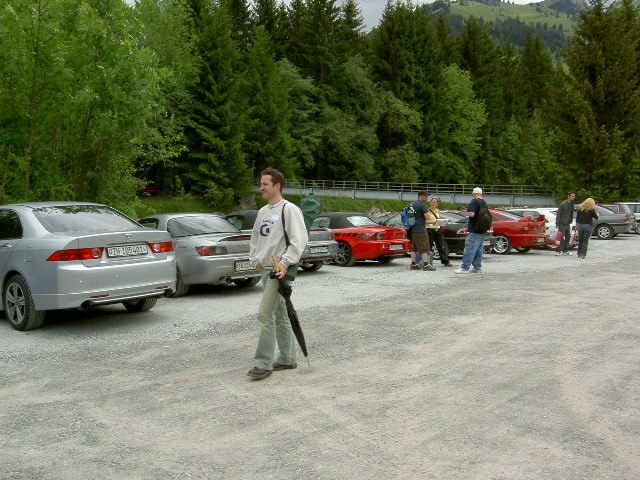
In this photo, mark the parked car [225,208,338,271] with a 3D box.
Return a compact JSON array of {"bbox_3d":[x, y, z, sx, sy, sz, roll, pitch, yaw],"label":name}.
[{"bbox_3d":[-1.499,0.020,14.174,1.750,1.285,4.130,-3,5,-45],"label":"parked car"}]

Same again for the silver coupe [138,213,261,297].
[{"bbox_3d":[-2.621,0.175,11.471,4.130,1.285,1.750,3,5,42],"label":"silver coupe"}]

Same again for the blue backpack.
[{"bbox_3d":[1.957,-0.531,13.900,0.250,0.520,0.330,-2,4,-30],"label":"blue backpack"}]

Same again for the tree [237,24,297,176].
[{"bbox_3d":[-6.013,-15.177,72.000,6.500,18.300,6.500,0,3,0],"label":"tree"}]

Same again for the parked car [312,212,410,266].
[{"bbox_3d":[0.297,-0.081,15.991,4.130,1.285,1.750,3,5,42],"label":"parked car"}]

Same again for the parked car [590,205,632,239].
[{"bbox_3d":[11.324,-0.803,27.679,4.500,1.420,1.730,2,4,33],"label":"parked car"}]

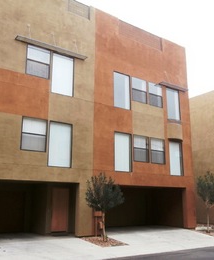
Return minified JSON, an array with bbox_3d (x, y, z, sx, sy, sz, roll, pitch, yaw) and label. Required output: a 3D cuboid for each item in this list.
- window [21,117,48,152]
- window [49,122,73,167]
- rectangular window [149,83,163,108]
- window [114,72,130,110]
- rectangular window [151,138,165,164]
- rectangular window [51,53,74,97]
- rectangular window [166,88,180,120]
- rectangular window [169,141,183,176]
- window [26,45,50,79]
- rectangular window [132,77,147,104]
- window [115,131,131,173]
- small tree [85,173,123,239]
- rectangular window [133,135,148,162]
[{"bbox_3d":[-3.327,0.203,13.697,1.222,1.532,0.130,8,-15,-33],"label":"window"},{"bbox_3d":[-2.236,0.695,14.339,1.237,2.176,0.130,8,-15,-33],"label":"window"},{"bbox_3d":[3.063,-2.208,19.094,1.193,1.534,0.120,9,-16,-34],"label":"rectangular window"},{"bbox_3d":[0.850,-2.232,17.113,1.175,2.094,0.130,8,-15,-33],"label":"window"},{"bbox_3d":[3.083,1.279,18.312,1.212,1.529,0.120,9,-16,-34],"label":"rectangular window"},{"bbox_3d":[-2.273,-2.823,15.402,1.230,2.149,0.120,9,-16,-34],"label":"rectangular window"},{"bbox_3d":[4.382,-1.678,19.921,1.214,2.144,0.120,9,-16,-34],"label":"rectangular window"},{"bbox_3d":[4.240,1.724,18.571,1.230,2.163,0.130,8,-15,-33],"label":"rectangular window"},{"bbox_3d":[-3.318,-3.270,14.474,1.216,1.495,0.130,8,-15,-33],"label":"window"},{"bbox_3d":[1.952,-2.404,18.341,1.190,1.518,0.120,9,-16,-34],"label":"rectangular window"},{"bbox_3d":[0.890,1.234,16.748,1.228,2.158,0.120,9,-16,-34],"label":"window"},{"bbox_3d":[-0.083,3.360,13.248,1.689,2.916,1.655,0,-13,0],"label":"small tree"},{"bbox_3d":[1.948,1.080,17.135,1.186,1.510,0.130,8,-15,-33],"label":"rectangular window"}]

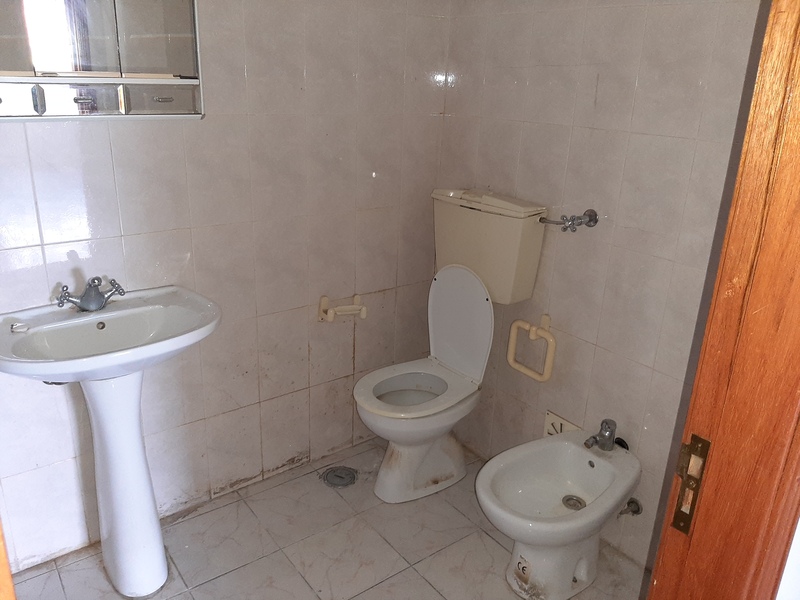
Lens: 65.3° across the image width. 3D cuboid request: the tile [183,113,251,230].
[{"bbox_3d":[-0.555,-0.394,1.917,0.200,0.330,0.010,-13,25,-36],"label":"tile"}]

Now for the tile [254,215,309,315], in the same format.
[{"bbox_3d":[-0.408,-0.117,2.149,0.200,0.330,0.010,-12,24,-35],"label":"tile"}]

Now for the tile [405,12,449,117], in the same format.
[{"bbox_3d":[0.096,-0.853,2.282,0.201,0.333,0.010,-12,24,-35],"label":"tile"}]

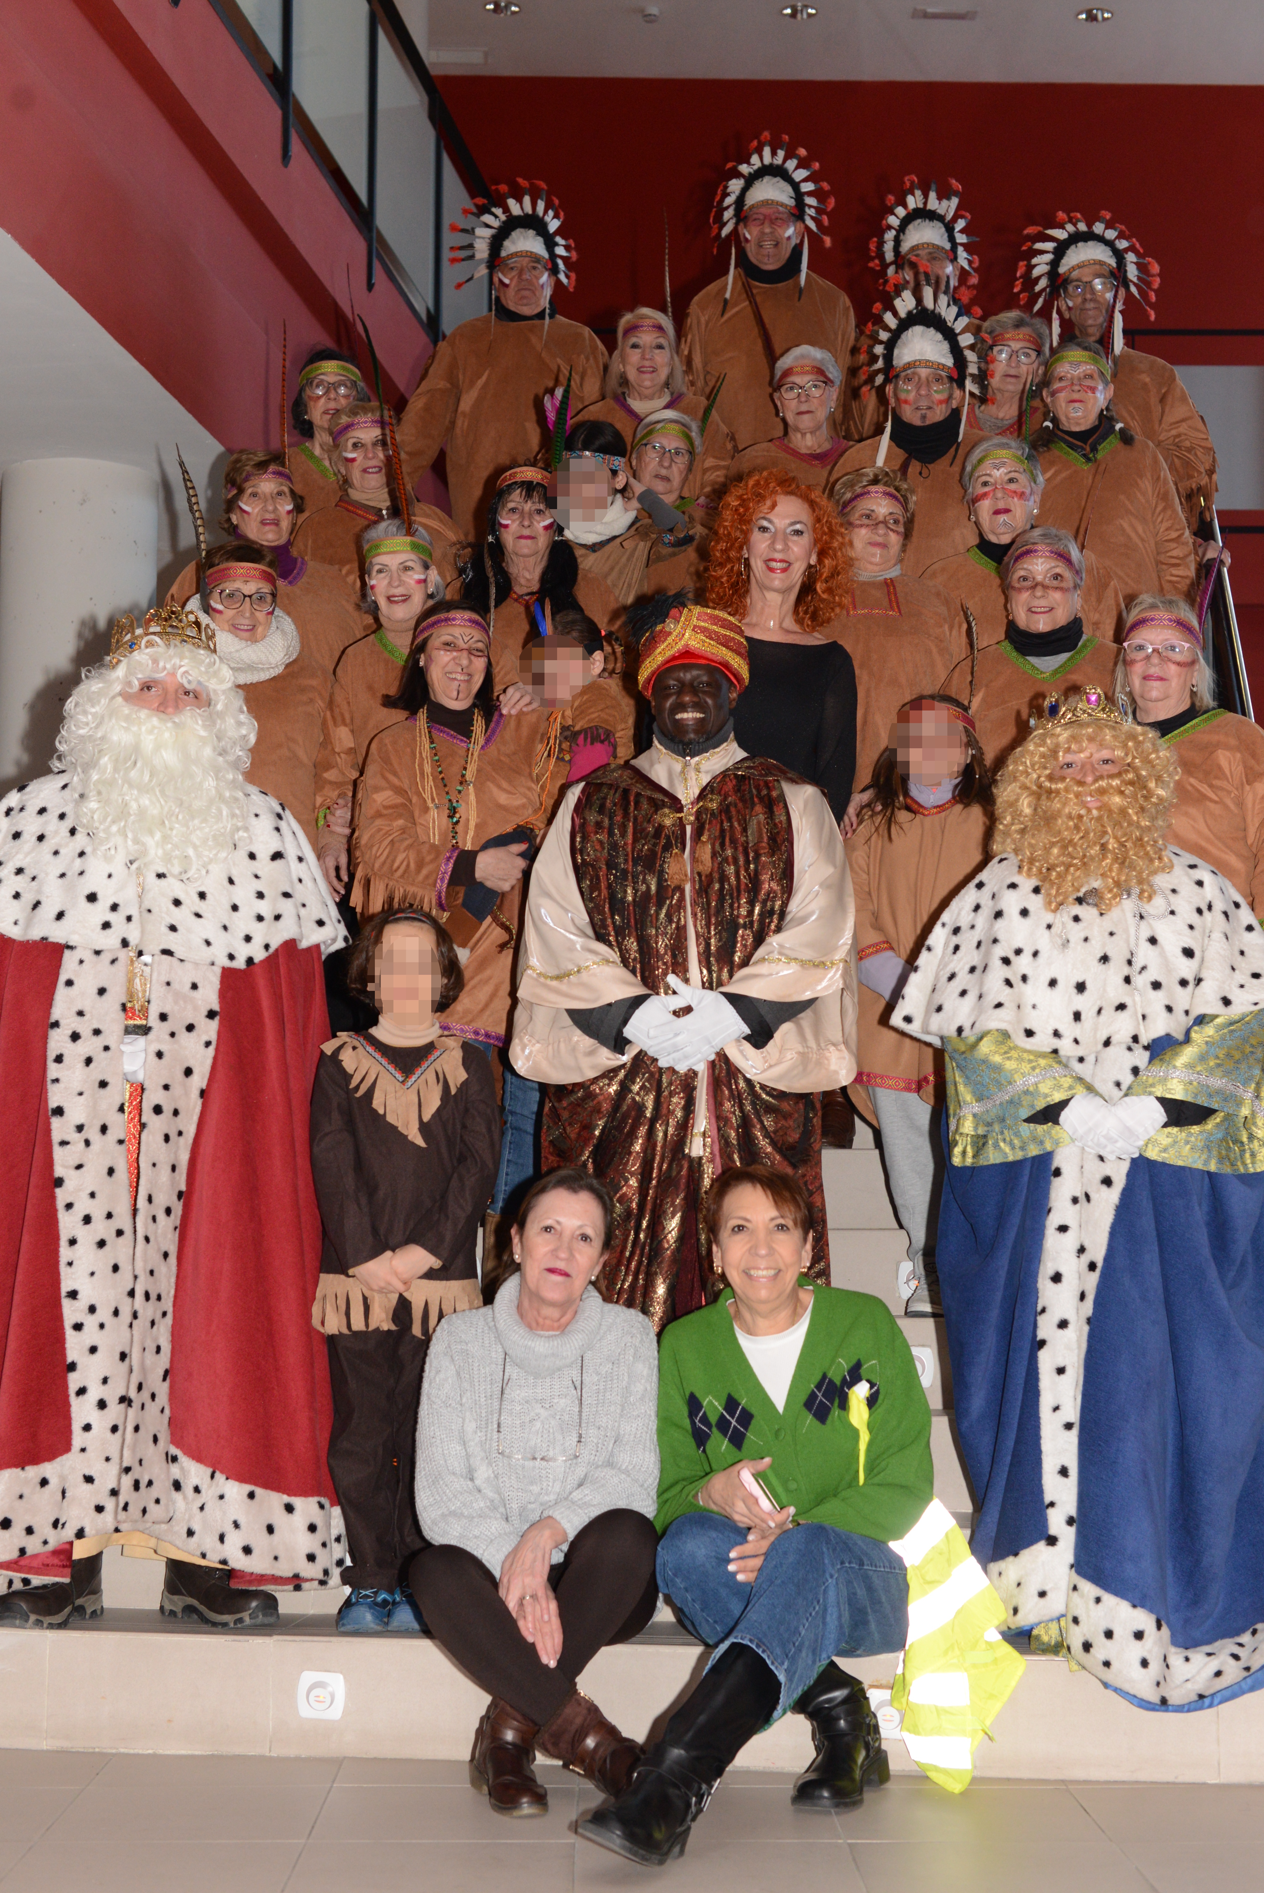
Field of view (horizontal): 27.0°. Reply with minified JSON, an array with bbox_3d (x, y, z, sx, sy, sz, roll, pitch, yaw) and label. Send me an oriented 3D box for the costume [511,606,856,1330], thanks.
[{"bbox_3d":[0.096,0.151,4.810,0.620,1.589,0.440,0,-6,3],"label":"costume"}]

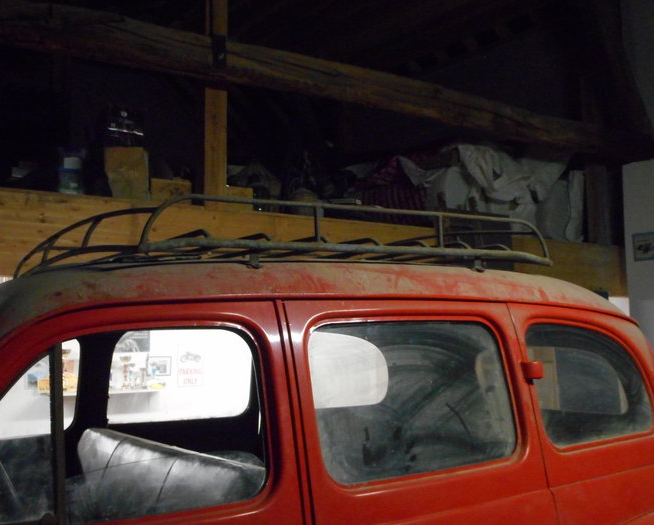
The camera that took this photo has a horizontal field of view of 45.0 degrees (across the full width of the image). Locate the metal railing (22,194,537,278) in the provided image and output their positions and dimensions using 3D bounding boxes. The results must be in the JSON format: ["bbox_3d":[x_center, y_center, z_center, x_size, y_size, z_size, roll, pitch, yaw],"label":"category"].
[{"bbox_3d":[-0.126,-0.026,2.839,1.706,0.203,1.014,1,-6,-38],"label":"metal railing"}]

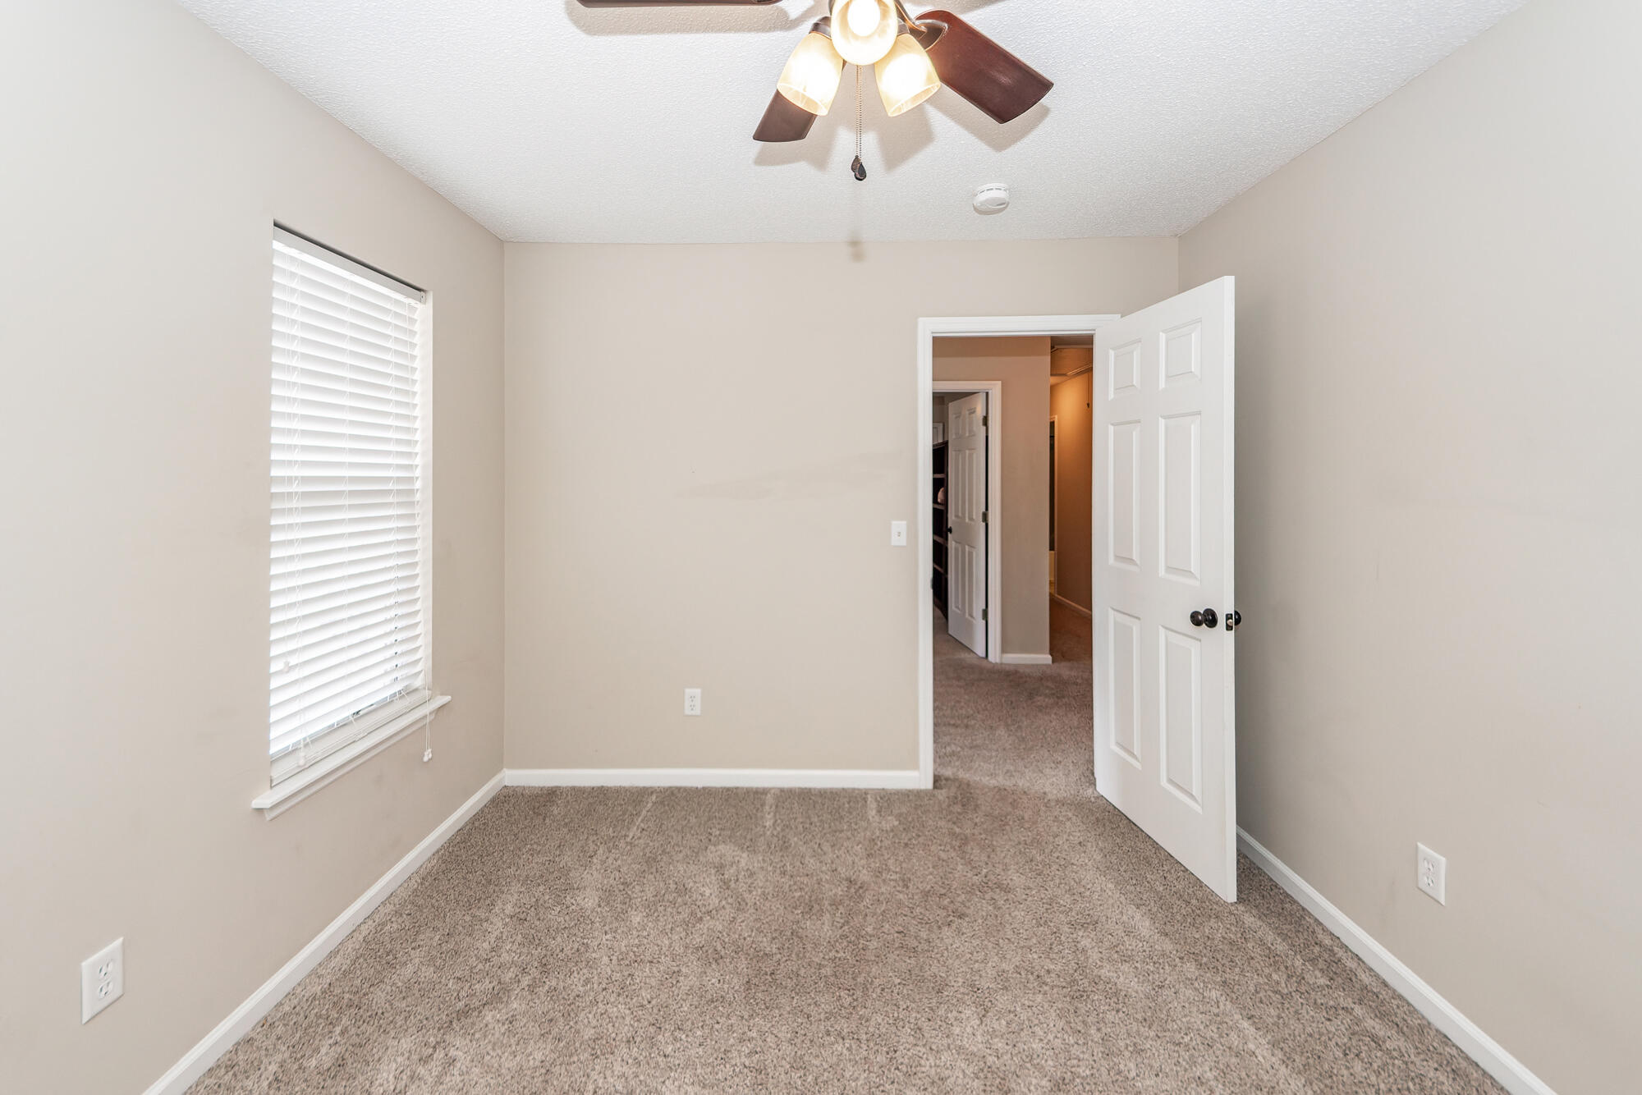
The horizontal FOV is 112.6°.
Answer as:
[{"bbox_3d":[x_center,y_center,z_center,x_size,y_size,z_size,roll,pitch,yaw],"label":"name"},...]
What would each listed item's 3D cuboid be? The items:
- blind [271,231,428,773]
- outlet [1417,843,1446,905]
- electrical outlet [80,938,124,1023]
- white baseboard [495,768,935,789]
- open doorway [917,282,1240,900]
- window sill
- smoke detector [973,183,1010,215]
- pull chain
[{"bbox_3d":[-1.479,-0.150,1.767,0.060,1.480,0.590,0,4,1],"label":"blind"},{"bbox_3d":[1.591,0.852,1.429,0.008,0.118,0.066,0,4,1],"label":"outlet"},{"bbox_3d":[-1.459,0.881,1.114,0.008,0.118,0.066,0,4,1],"label":"electrical outlet"},{"bbox_3d":[-0.501,1.091,2.563,1.920,0.095,0.016,0,4,1],"label":"white baseboard"},{"bbox_3d":[0.912,0.108,2.174,0.960,2.120,0.730,0,4,1],"label":"open doorway"},{"bbox_3d":[-1.454,0.641,1.740,0.100,0.078,0.700,0,4,1],"label":"window sill"},{"bbox_3d":[0.624,-1.278,2.000,0.135,0.045,0.135,0,4,1],"label":"smoke detector"},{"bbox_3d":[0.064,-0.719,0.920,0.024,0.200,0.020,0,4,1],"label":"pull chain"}]

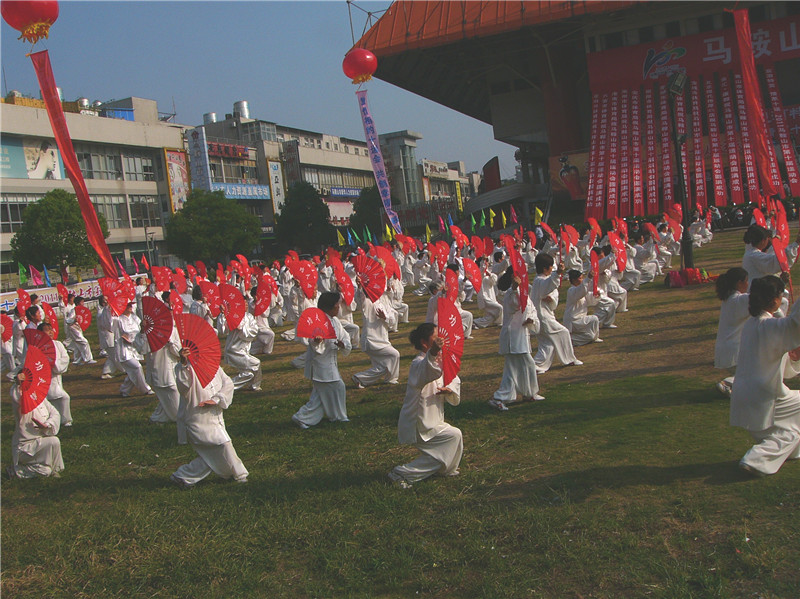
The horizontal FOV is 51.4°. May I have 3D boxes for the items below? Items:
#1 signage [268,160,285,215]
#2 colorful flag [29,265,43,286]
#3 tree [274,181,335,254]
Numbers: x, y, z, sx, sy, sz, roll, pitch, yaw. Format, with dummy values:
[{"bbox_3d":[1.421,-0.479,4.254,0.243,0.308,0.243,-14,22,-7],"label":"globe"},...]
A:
[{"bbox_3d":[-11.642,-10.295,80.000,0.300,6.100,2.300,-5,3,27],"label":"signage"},{"bbox_3d":[-21.900,-1.443,50.000,0.800,1.350,0.300,-8,3,-17],"label":"colorful flag"},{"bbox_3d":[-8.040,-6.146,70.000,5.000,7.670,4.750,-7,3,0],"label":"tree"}]

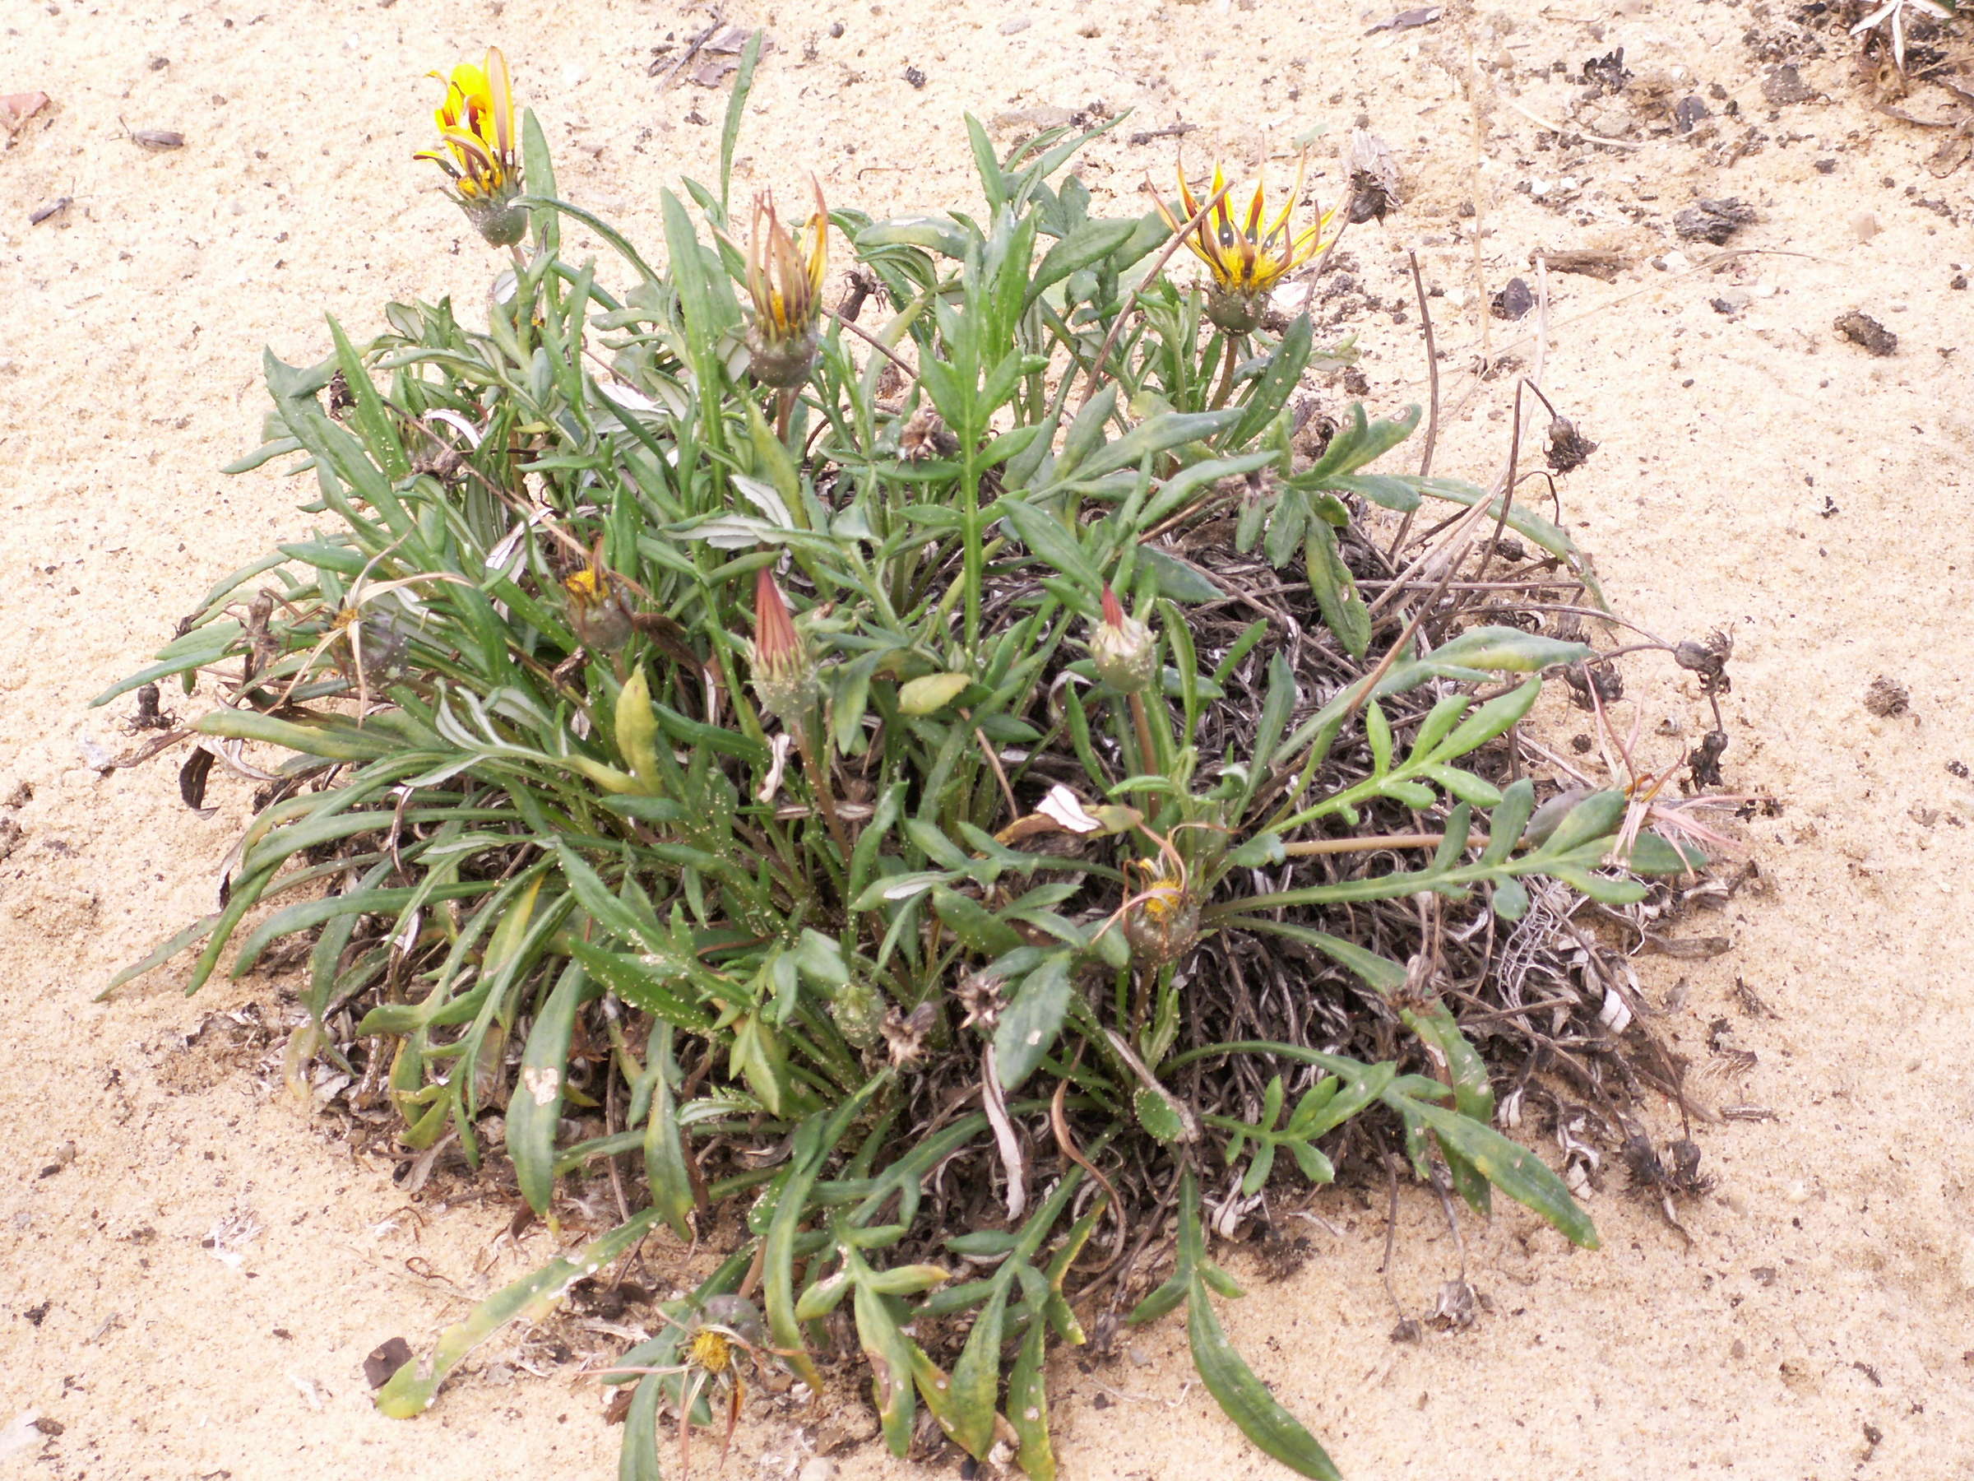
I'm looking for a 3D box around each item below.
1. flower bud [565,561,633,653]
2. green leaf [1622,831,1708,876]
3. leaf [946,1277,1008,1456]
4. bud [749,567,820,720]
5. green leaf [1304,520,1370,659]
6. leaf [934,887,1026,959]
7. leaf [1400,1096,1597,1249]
[{"bbox_3d":[-0.087,-0.030,1.210,0.015,0.021,0.015,0,40,0],"label":"flower bud"},{"bbox_3d":[0.153,0.025,1.220,0.020,0.005,0.009,8,55,0],"label":"green leaf"},{"bbox_3d":[-0.002,0.132,1.139,0.012,0.007,0.037,4,70,3],"label":"leaf"},{"bbox_3d":[-0.044,-0.021,1.175,0.015,0.034,0.015,-9,22,0],"label":"bud"},{"bbox_3d":[0.081,-0.035,1.250,0.010,0.033,0.006,-15,0,-6],"label":"green leaf"},{"bbox_3d":[-0.001,0.039,1.165,0.022,0.005,0.009,32,67,0],"label":"leaf"},{"bbox_3d":[0.109,0.092,1.160,0.052,0.007,0.013,37,56,0],"label":"leaf"}]

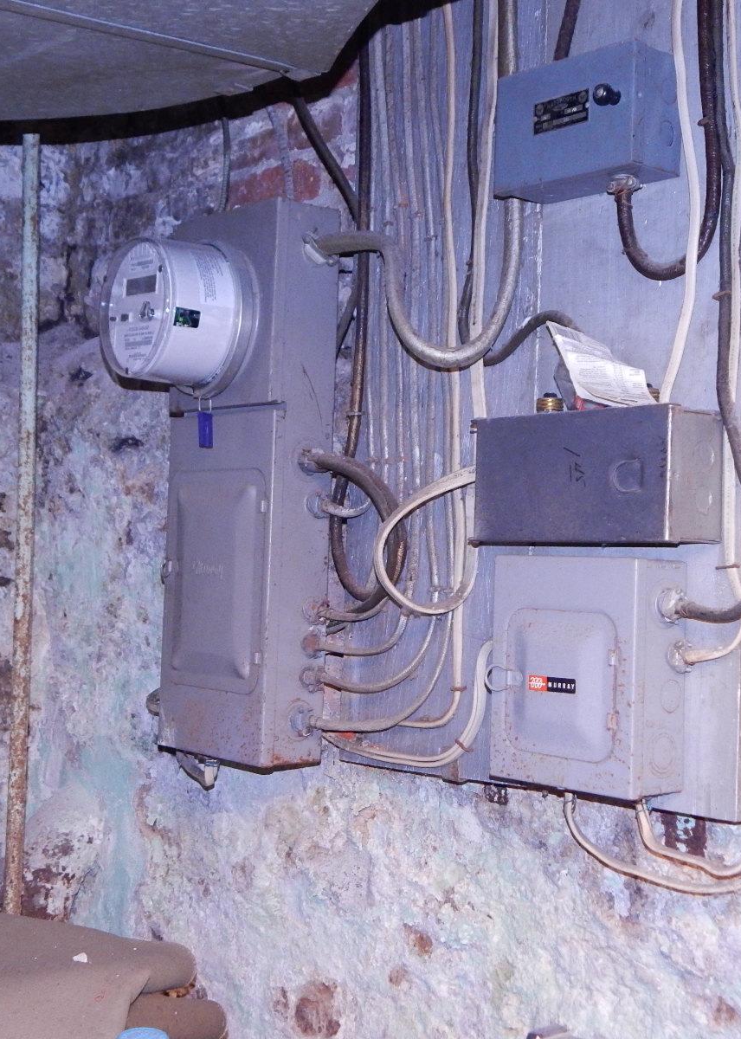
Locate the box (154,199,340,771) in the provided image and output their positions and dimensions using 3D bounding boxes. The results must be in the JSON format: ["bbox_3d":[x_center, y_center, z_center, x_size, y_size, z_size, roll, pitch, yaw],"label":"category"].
[{"bbox_3d":[-0.160,-0.043,1.956,0.093,0.694,0.227,3,-2,-41],"label":"box"}]

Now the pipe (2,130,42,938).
[{"bbox_3d":[-0.549,0.003,2.400,0.026,1.235,0.026,2,-2,-41],"label":"pipe"}]

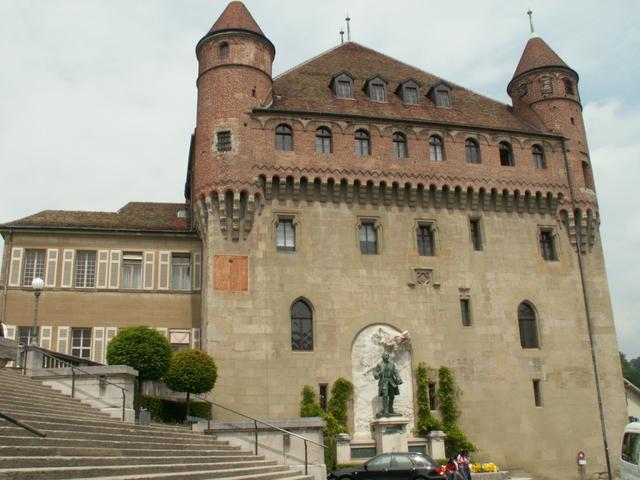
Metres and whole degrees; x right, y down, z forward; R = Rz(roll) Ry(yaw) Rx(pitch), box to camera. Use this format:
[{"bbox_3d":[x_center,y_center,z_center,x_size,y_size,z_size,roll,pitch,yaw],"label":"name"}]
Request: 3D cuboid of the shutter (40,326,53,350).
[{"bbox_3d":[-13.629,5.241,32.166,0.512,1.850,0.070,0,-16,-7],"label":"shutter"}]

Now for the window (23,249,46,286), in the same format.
[{"bbox_3d":[-14.683,1.450,33.397,1.035,2.051,0.150,2,-16,-14],"label":"window"}]

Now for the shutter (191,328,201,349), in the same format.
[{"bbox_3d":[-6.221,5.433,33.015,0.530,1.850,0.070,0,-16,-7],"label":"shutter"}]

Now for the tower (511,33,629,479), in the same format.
[{"bbox_3d":[14.256,-0.323,37.887,4.400,26.700,4.400,2,-16,-15],"label":"tower"}]

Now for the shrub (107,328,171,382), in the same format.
[{"bbox_3d":[-6.989,4.424,25.000,2.450,2.150,2.450,2,-16,-14],"label":"shrub"}]

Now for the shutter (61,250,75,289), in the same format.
[{"bbox_3d":[-13.133,1.493,33.681,0.536,2.008,0.060,2,-16,-14],"label":"shutter"}]

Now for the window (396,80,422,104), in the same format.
[{"bbox_3d":[5.407,-8.875,40.191,1.254,1.800,1.300,2,-16,-14],"label":"window"}]

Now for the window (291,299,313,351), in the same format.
[{"bbox_3d":[-0.887,4.174,31.982,1.125,2.599,0.300,2,-16,-16],"label":"window"}]

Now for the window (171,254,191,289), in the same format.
[{"bbox_3d":[-7.301,1.675,34.098,1.006,1.992,0.200,0,-16,-7],"label":"window"}]

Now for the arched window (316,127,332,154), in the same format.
[{"bbox_3d":[0.214,-5.288,34.359,0.886,1.617,0.250,2,-16,-16],"label":"arched window"}]

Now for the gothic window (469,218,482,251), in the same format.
[{"bbox_3d":[8.606,-0.255,35.883,0.611,1.819,0.200,2,-16,-14],"label":"gothic window"}]

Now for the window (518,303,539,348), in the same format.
[{"bbox_3d":[10.243,4.229,31.973,0.974,2.346,0.250,2,-19,-13],"label":"window"}]

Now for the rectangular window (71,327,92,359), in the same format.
[{"bbox_3d":[-11.324,5.027,30.731,0.919,1.840,0.200,2,-16,-13],"label":"rectangular window"}]

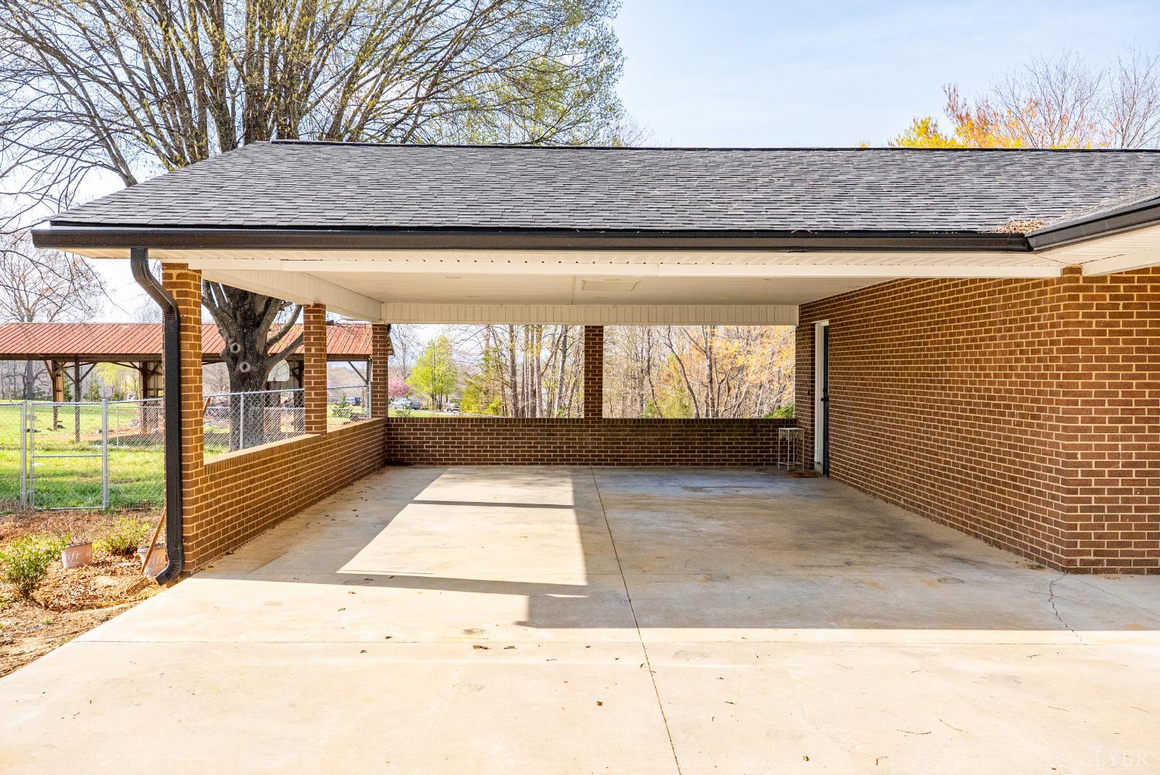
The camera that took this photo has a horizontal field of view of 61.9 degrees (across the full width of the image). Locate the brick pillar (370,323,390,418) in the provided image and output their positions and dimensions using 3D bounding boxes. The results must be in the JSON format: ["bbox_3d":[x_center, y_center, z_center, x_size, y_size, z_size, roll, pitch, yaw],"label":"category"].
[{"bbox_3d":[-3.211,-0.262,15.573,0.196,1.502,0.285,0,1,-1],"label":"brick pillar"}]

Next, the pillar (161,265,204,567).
[{"bbox_3d":[-3.059,0.235,7.448,0.194,2.345,0.295,0,1,-1],"label":"pillar"}]

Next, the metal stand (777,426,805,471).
[{"bbox_3d":[3.294,0.961,15.044,0.275,0.650,0.275,0,1,-20],"label":"metal stand"}]

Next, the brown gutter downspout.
[{"bbox_3d":[-3.074,0.268,6.948,0.190,2.448,0.695,0,1,-1],"label":"brown gutter downspout"}]

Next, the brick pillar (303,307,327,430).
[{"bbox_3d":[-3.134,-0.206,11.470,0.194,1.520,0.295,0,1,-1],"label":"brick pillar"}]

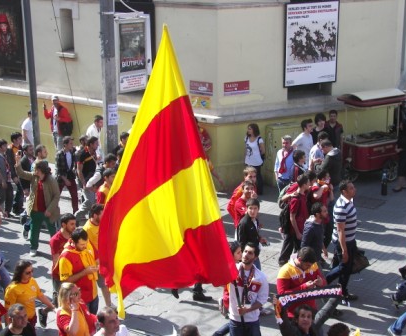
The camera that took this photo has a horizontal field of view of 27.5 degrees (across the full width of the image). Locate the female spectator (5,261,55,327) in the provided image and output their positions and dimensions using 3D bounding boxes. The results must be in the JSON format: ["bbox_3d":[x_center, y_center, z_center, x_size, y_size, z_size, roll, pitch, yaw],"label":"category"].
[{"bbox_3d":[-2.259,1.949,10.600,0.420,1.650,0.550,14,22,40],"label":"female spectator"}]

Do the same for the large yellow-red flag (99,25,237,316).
[{"bbox_3d":[-0.400,0.050,9.900,1.650,3.500,0.700,0,16,0],"label":"large yellow-red flag"}]

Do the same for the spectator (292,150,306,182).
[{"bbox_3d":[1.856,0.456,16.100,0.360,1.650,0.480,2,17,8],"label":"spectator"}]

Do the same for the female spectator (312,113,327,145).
[{"bbox_3d":[2.656,-0.437,18.800,0.480,1.660,0.340,-10,19,-29],"label":"female spectator"}]

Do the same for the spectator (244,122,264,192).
[{"bbox_3d":[1.149,-0.184,18.300,0.480,1.640,0.320,12,21,36],"label":"spectator"}]

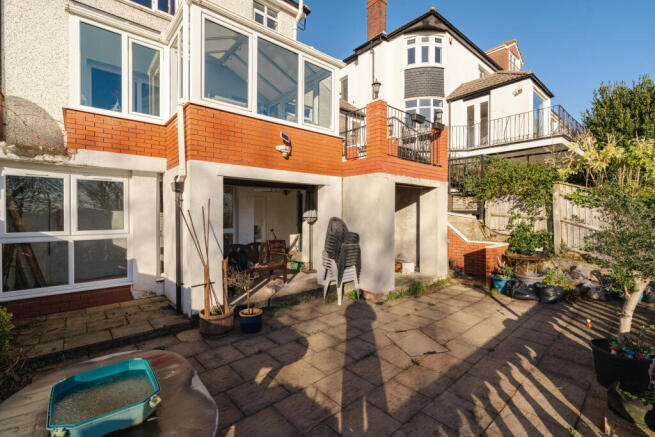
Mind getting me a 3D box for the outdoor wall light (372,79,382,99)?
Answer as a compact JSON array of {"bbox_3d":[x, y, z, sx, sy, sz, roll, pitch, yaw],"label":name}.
[{"bbox_3d":[0.963,-2.494,5.630,0.190,0.430,0.190,0,1,10],"label":"outdoor wall light"}]

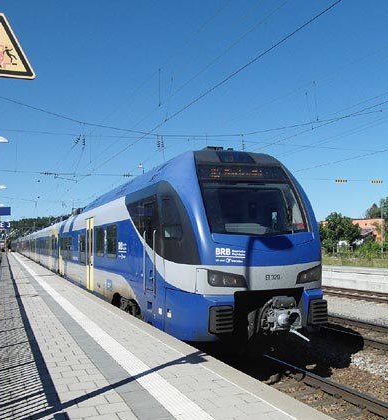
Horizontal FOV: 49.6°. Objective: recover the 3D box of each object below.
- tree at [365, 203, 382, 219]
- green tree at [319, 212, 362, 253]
[{"bbox_3d":[38.700,4.000,90.000,4.600,11.000,4.600,2,-4,-26],"label":"tree"},{"bbox_3d":[21.200,3.600,62.000,6.300,6.400,6.000,2,-4,-26],"label":"green tree"}]

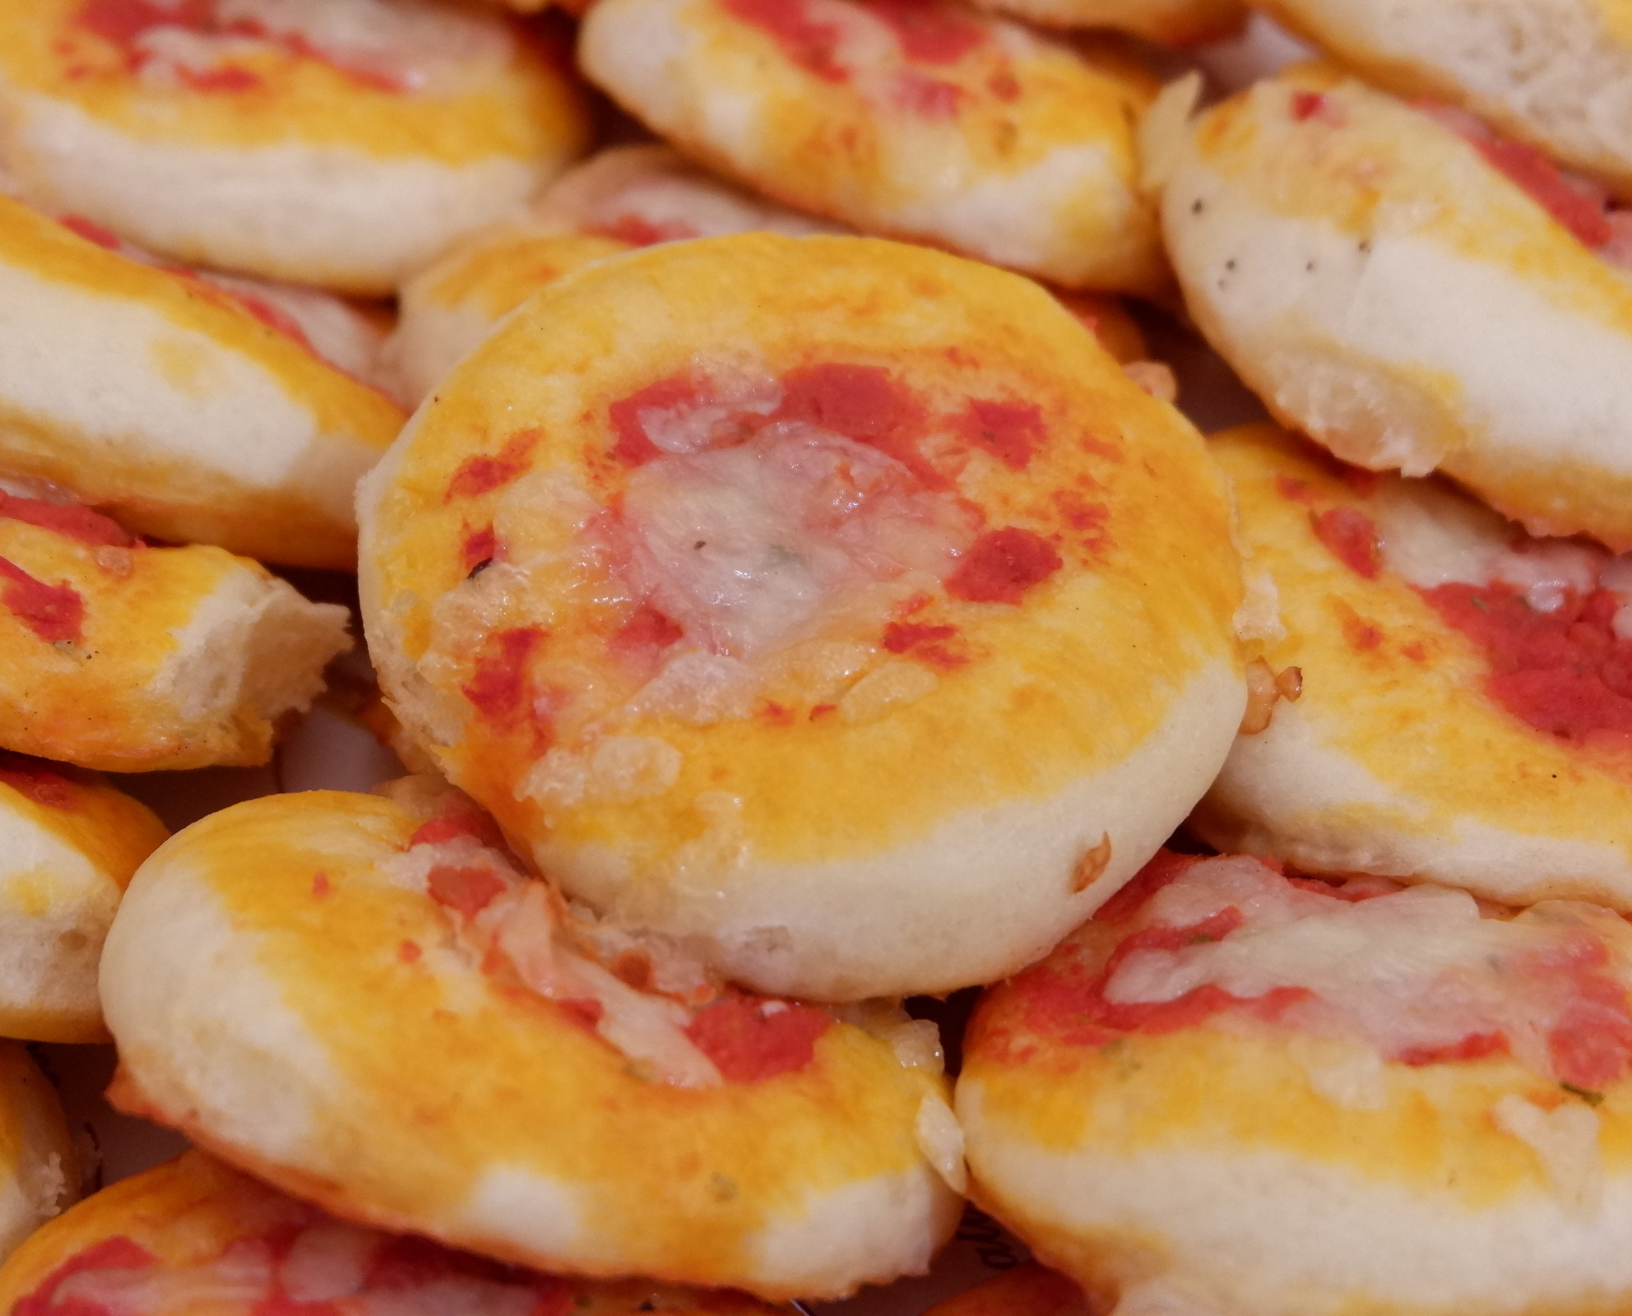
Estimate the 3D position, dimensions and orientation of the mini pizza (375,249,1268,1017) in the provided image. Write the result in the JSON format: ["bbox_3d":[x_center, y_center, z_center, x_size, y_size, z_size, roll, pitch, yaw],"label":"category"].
[{"bbox_3d":[-0.001,-0.005,0.357,0.077,0.021,0.077,0,53,0],"label":"mini pizza"}]

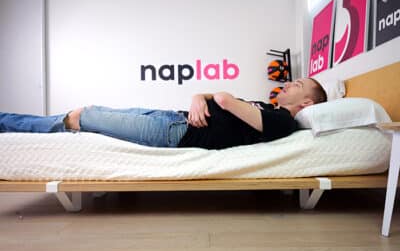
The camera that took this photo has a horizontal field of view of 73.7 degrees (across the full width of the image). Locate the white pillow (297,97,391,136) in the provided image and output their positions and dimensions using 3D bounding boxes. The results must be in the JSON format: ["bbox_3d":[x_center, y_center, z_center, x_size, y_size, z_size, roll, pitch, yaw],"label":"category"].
[{"bbox_3d":[0.690,-0.050,1.550,0.440,0.180,0.620,0,0,0],"label":"white pillow"}]

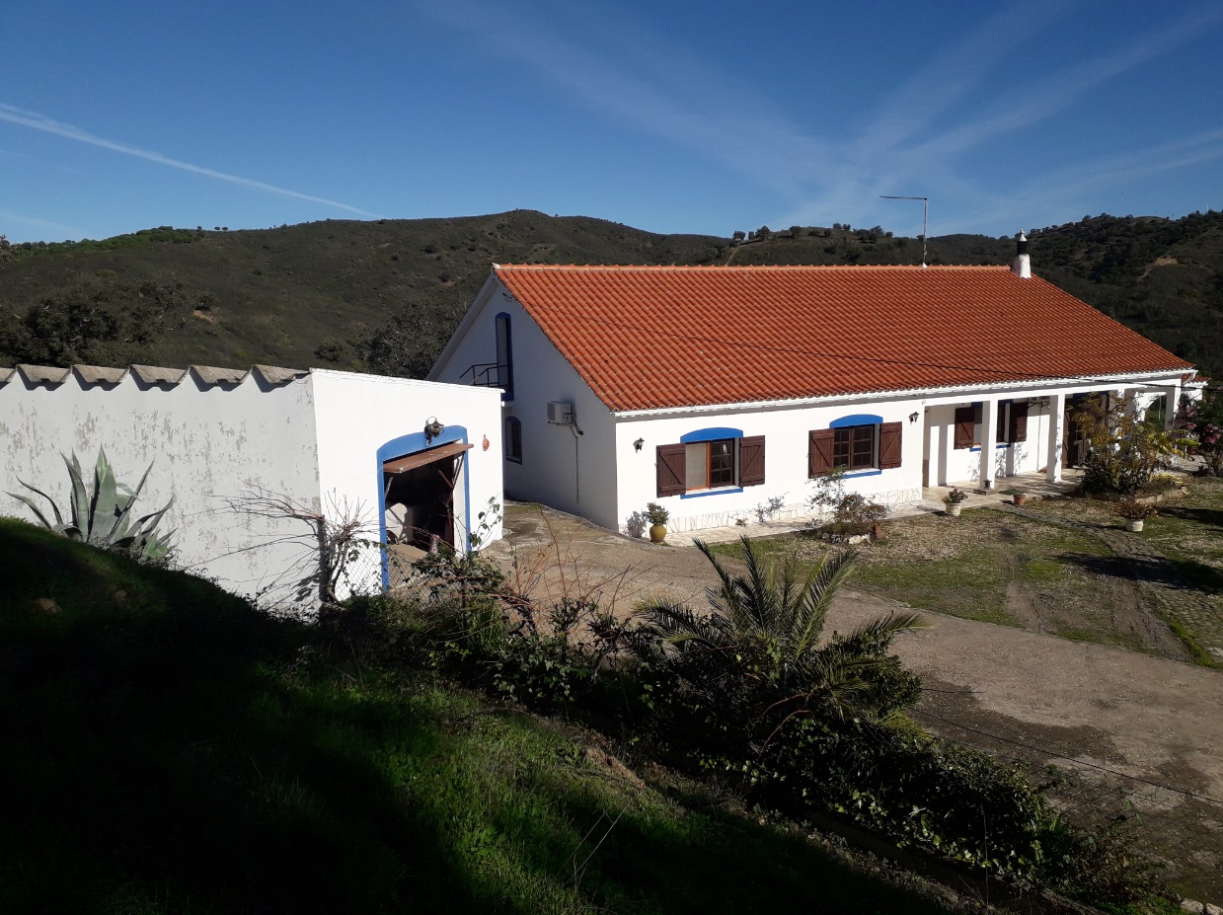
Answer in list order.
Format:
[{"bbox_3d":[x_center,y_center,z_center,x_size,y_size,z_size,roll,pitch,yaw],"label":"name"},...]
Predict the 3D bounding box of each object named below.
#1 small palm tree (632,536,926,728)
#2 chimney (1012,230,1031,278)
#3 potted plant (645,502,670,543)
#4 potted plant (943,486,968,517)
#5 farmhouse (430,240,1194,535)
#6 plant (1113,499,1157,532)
[{"bbox_3d":[1.864,1.970,10.648,3.209,2.050,3.143,-1,8,0],"label":"small palm tree"},{"bbox_3d":[14.105,-7.029,32.914,0.550,1.650,0.550,-6,9,-27],"label":"chimney"},{"bbox_3d":[0.950,1.326,19.673,0.490,0.832,0.490,-1,8,0],"label":"potted plant"},{"bbox_3d":[7.882,0.998,21.843,0.589,0.694,0.589,-6,9,-27],"label":"potted plant"},{"bbox_3d":[5.513,-2.830,29.409,19.150,6.200,13.250,-6,9,-27],"label":"farmhouse"},{"bbox_3d":[11.138,1.216,20.219,0.923,0.642,0.923,-6,9,-27],"label":"plant"}]

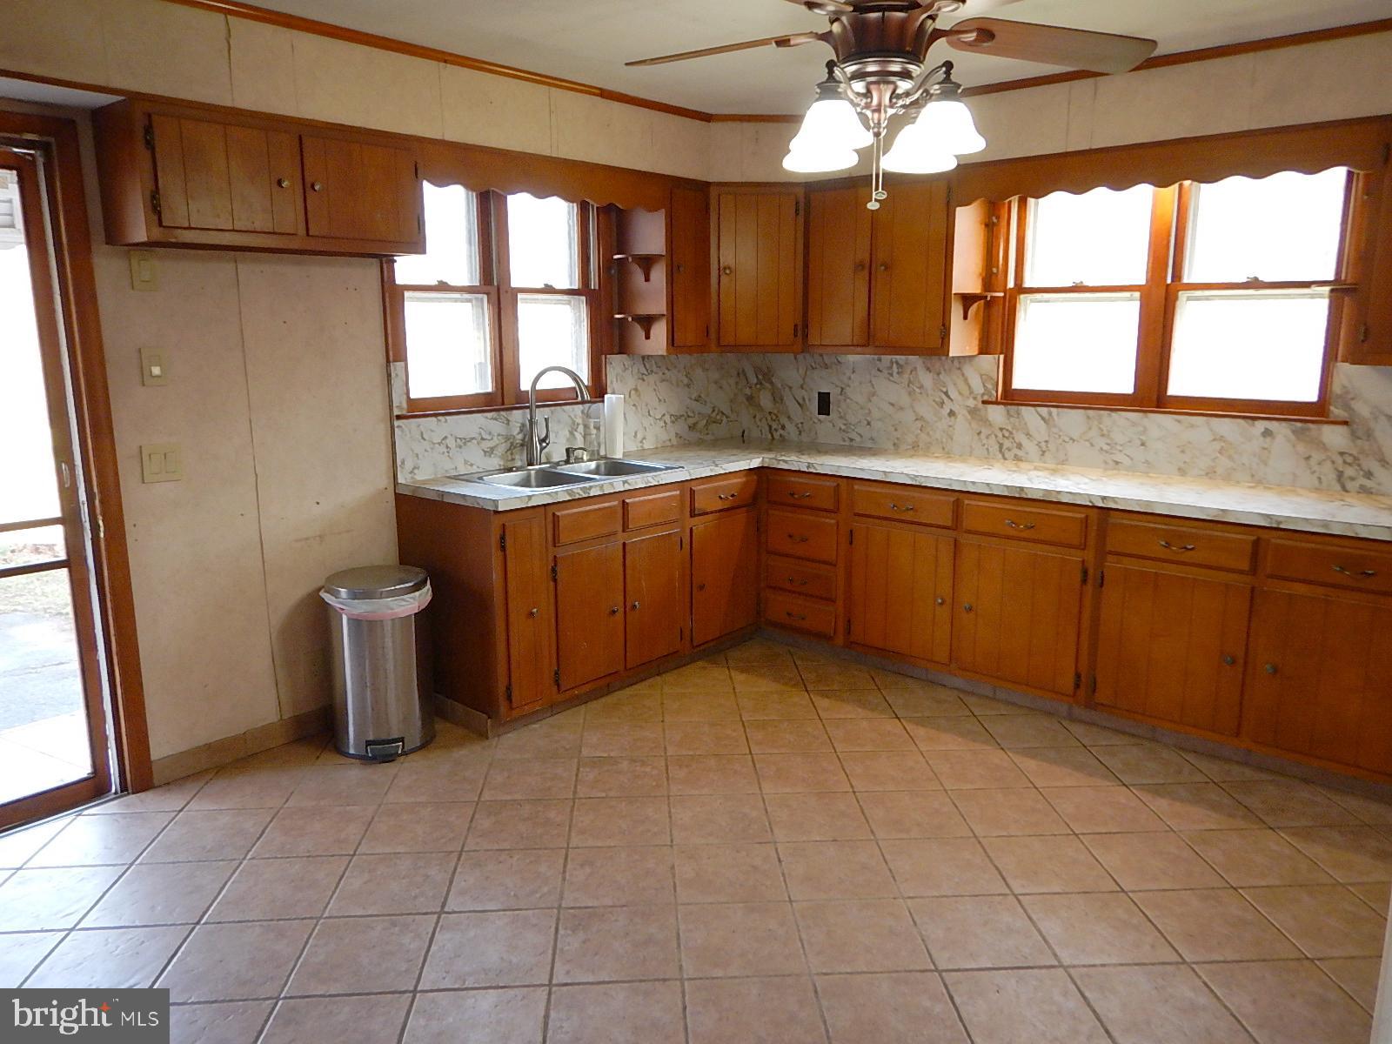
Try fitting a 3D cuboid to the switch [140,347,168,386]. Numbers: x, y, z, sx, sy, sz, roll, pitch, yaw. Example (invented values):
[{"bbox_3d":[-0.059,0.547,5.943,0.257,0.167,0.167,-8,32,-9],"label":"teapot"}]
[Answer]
[{"bbox_3d":[-1.704,-0.487,3.041,0.012,0.116,0.071,10,15,40],"label":"switch"}]

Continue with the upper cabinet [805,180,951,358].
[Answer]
[{"bbox_3d":[0.907,-1.184,4.513,0.765,0.790,0.320,10,15,40],"label":"upper cabinet"}]

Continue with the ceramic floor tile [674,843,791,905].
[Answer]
[{"bbox_3d":[0.094,0.998,2.735,0.303,0.010,0.303,-1,11,-3],"label":"ceramic floor tile"}]

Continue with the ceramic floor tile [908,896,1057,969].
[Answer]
[{"bbox_3d":[0.729,1.051,2.468,0.303,0.010,0.303,-1,11,-3],"label":"ceramic floor tile"}]

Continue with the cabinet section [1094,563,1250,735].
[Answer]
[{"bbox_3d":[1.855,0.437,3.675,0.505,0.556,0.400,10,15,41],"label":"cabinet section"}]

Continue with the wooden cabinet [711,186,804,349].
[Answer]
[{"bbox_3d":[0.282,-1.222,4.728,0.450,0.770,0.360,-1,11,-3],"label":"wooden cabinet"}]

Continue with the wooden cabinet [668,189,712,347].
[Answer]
[{"bbox_3d":[-0.118,-1.183,4.517,0.280,0.750,0.270,10,15,41],"label":"wooden cabinet"}]

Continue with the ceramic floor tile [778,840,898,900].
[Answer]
[{"bbox_3d":[0.400,0.993,2.747,0.302,0.010,0.302,-1,11,-3],"label":"ceramic floor tile"}]

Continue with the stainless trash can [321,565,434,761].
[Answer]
[{"bbox_3d":[-1.156,0.507,3.556,0.350,0.630,0.365,-3,12,-18],"label":"stainless trash can"}]

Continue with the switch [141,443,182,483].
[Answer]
[{"bbox_3d":[-1.747,-0.190,3.162,0.012,0.118,0.118,10,15,41],"label":"switch"}]

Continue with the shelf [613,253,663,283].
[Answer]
[{"bbox_3d":[-0.265,-1.143,4.344,0.240,0.115,0.130,10,15,41],"label":"shelf"}]

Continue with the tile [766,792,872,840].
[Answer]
[{"bbox_3d":[0.385,0.936,3.056,0.303,0.010,0.303,-1,11,-3],"label":"tile"}]

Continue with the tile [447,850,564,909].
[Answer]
[{"bbox_3d":[-0.523,1.002,2.696,0.302,0.010,0.302,-1,11,-3],"label":"tile"}]

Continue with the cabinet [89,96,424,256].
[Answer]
[{"bbox_3d":[-1.379,-1.084,3.151,0.325,0.390,0.920,10,15,41],"label":"cabinet"}]

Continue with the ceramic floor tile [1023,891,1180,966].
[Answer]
[{"bbox_3d":[1.038,1.048,2.486,0.303,0.010,0.303,-1,11,-3],"label":"ceramic floor tile"}]

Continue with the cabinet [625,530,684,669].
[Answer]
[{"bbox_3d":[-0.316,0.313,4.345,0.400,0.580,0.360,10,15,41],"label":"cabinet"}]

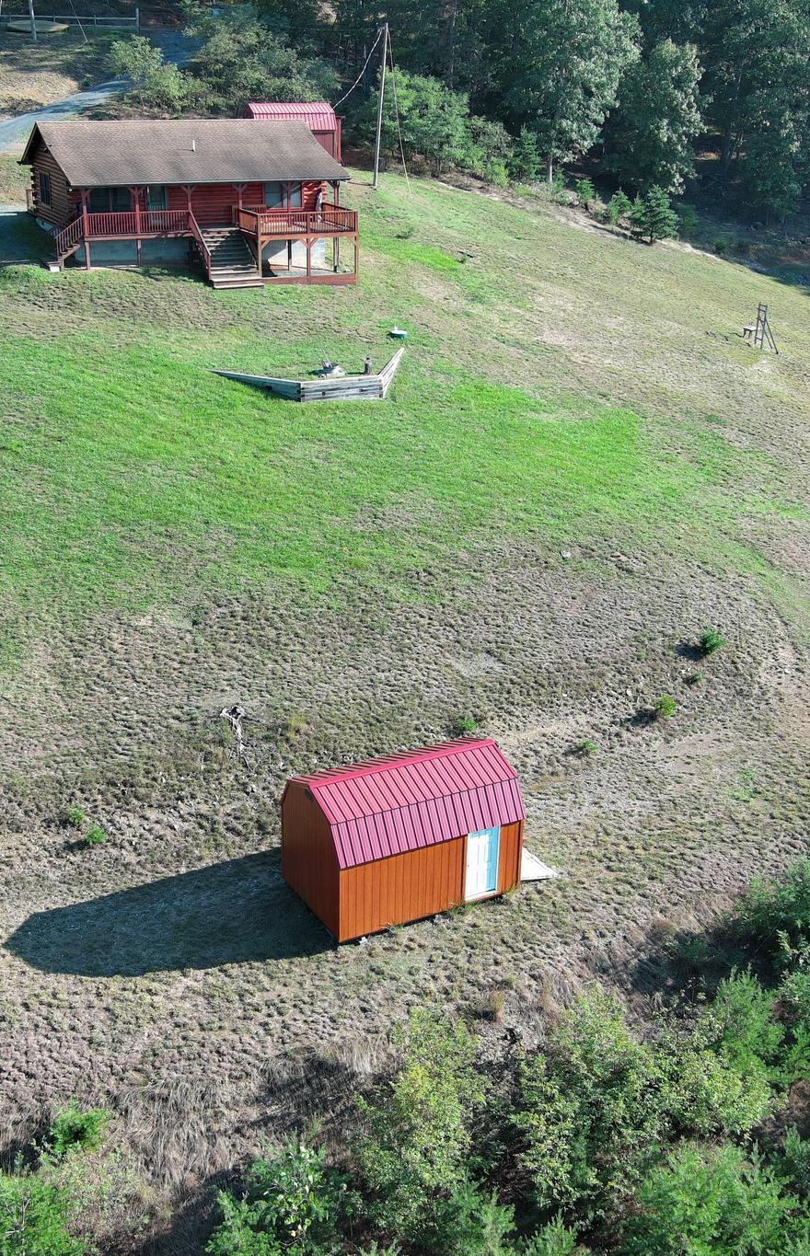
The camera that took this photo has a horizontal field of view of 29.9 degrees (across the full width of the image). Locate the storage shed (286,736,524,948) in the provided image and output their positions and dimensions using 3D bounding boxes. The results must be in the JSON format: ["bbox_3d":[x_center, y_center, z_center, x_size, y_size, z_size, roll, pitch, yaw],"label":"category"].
[{"bbox_3d":[-0.044,4.659,35.934,4.950,3.350,3.150,-11,24,-27],"label":"storage shed"}]

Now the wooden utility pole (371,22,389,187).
[{"bbox_3d":[-1.361,-29.697,86.465,0.250,8.820,0.250,4,20,-1],"label":"wooden utility pole"}]

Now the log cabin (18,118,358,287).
[{"bbox_3d":[-10.498,-20.692,73.142,13.550,6.890,12.742,-9,24,-24],"label":"log cabin"}]

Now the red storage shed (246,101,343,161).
[{"bbox_3d":[-6.662,-28.728,88.067,4.850,3.250,3.100,-6,22,-17],"label":"red storage shed"}]

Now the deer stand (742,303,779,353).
[{"bbox_3d":[18.069,-15.278,77.300,1.950,2.400,0.900,-7,23,-18],"label":"deer stand"}]

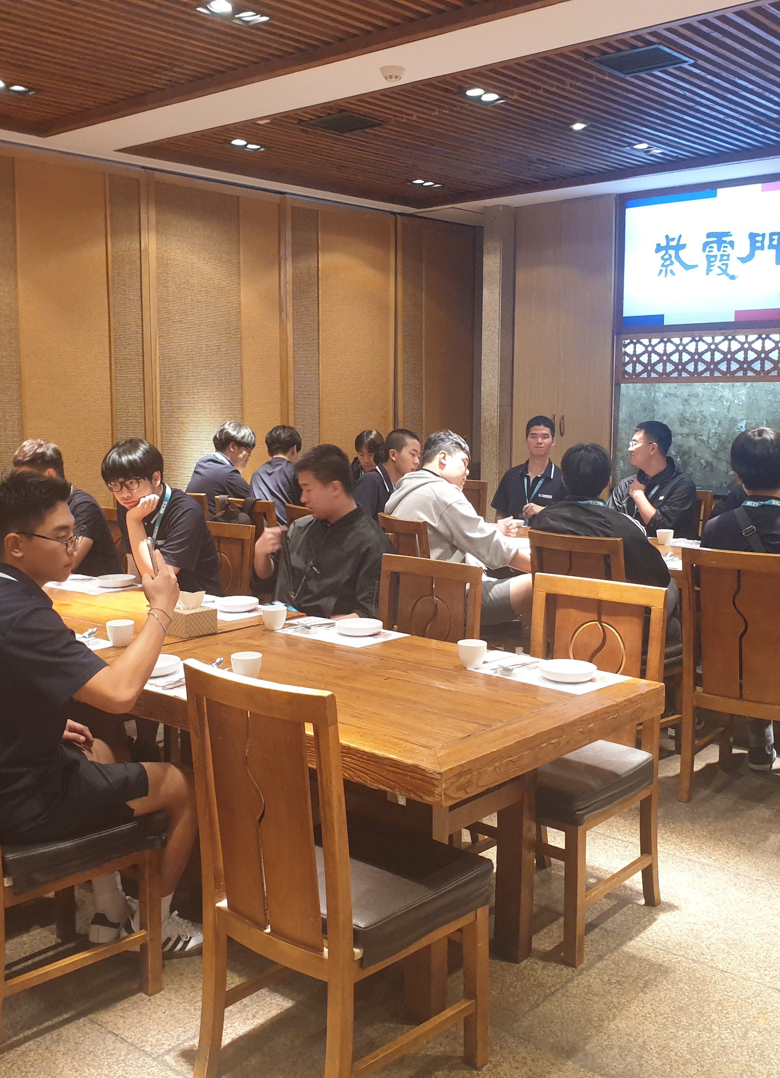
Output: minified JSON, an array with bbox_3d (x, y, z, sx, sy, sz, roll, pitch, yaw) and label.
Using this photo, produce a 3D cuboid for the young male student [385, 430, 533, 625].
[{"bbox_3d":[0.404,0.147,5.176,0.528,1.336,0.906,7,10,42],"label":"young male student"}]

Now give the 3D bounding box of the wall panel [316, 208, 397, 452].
[{"bbox_3d":[-0.261,-1.016,8.395,0.060,2.900,0.810,7,10,44],"label":"wall panel"}]

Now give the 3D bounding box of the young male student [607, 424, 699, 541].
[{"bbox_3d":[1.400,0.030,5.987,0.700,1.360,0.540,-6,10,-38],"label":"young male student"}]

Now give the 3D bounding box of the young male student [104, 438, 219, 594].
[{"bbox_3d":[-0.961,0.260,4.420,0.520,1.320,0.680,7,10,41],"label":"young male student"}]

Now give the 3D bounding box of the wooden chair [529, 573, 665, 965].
[{"bbox_3d":[0.502,0.628,3.180,0.455,0.970,0.520,6,9,41],"label":"wooden chair"}]

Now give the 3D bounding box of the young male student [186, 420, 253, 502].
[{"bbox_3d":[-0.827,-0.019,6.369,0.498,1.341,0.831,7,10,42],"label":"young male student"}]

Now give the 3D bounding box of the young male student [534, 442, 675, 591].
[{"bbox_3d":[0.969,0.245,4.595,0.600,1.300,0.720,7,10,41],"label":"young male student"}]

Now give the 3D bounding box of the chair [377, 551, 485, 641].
[{"bbox_3d":[0.002,0.573,3.630,0.450,0.970,0.520,6,9,41],"label":"chair"}]

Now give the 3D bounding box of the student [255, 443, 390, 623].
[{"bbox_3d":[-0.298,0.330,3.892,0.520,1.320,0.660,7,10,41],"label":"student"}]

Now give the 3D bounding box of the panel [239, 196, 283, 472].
[{"bbox_3d":[-0.857,-0.900,7.309,0.050,2.698,0.355,7,10,42],"label":"panel"}]

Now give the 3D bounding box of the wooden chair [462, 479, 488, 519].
[{"bbox_3d":[0.326,0.115,6.889,0.440,0.955,0.500,7,10,41],"label":"wooden chair"}]

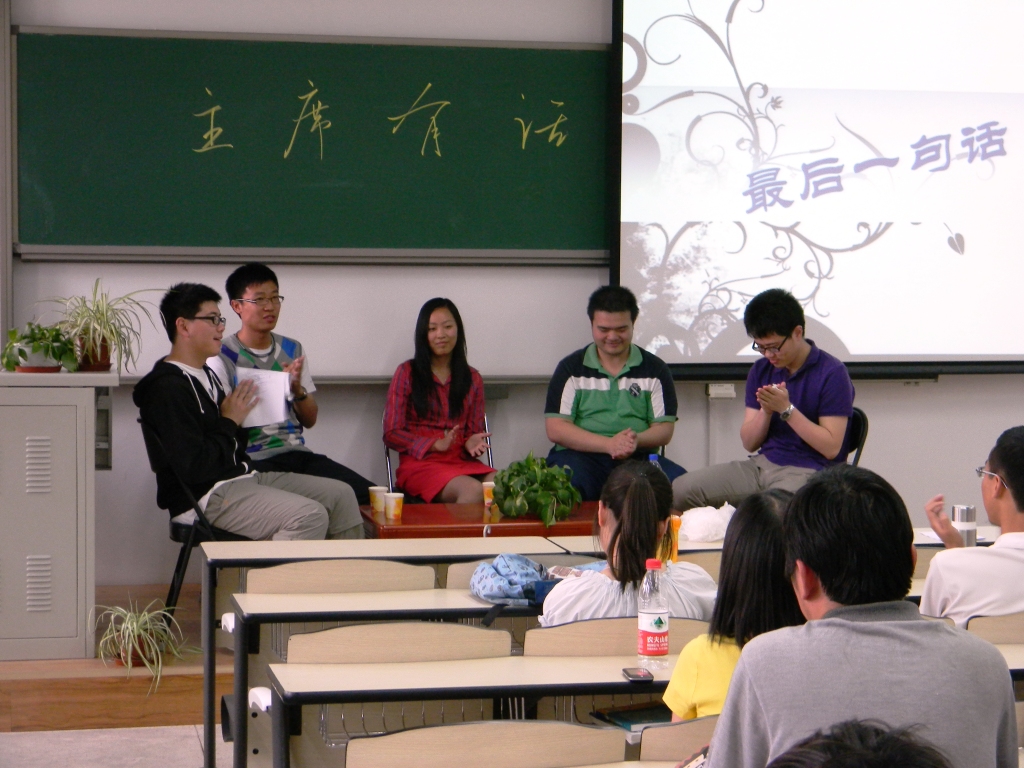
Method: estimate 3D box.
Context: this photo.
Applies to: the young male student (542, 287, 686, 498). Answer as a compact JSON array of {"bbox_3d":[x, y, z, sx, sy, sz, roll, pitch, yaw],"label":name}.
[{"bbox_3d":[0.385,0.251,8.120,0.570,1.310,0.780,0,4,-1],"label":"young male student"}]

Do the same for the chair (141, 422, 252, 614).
[{"bbox_3d":[-1.129,0.543,7.400,0.520,0.820,0.450,0,3,-11],"label":"chair"}]

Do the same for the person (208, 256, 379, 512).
[{"bbox_3d":[-0.890,0.213,7.820,0.520,1.390,0.780,-2,5,-33],"label":"person"}]

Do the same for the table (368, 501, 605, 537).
[{"bbox_3d":[0.056,0.716,7.559,1.200,0.450,0.620,0,4,-13],"label":"table"}]

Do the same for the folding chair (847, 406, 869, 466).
[{"bbox_3d":[1.165,0.502,8.300,0.480,0.800,0.450,-2,5,-37],"label":"folding chair"}]

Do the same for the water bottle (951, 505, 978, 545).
[{"bbox_3d":[1.184,0.428,5.184,0.065,0.218,0.065,0,4,-11],"label":"water bottle"}]

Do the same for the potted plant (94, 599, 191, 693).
[{"bbox_3d":[-1.279,0.899,6.840,0.330,0.300,0.330,0,4,-11],"label":"potted plant"}]

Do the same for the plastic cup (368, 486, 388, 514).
[{"bbox_3d":[-0.507,0.441,7.532,0.074,0.092,0.074,1,4,0],"label":"plastic cup"}]

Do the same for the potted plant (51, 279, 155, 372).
[{"bbox_3d":[-1.512,-0.216,7.320,0.380,0.345,0.360,0,3,-11],"label":"potted plant"}]

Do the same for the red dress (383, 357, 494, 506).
[{"bbox_3d":[-0.306,0.199,8.150,0.430,0.560,0.450,0,3,-13],"label":"red dress"}]

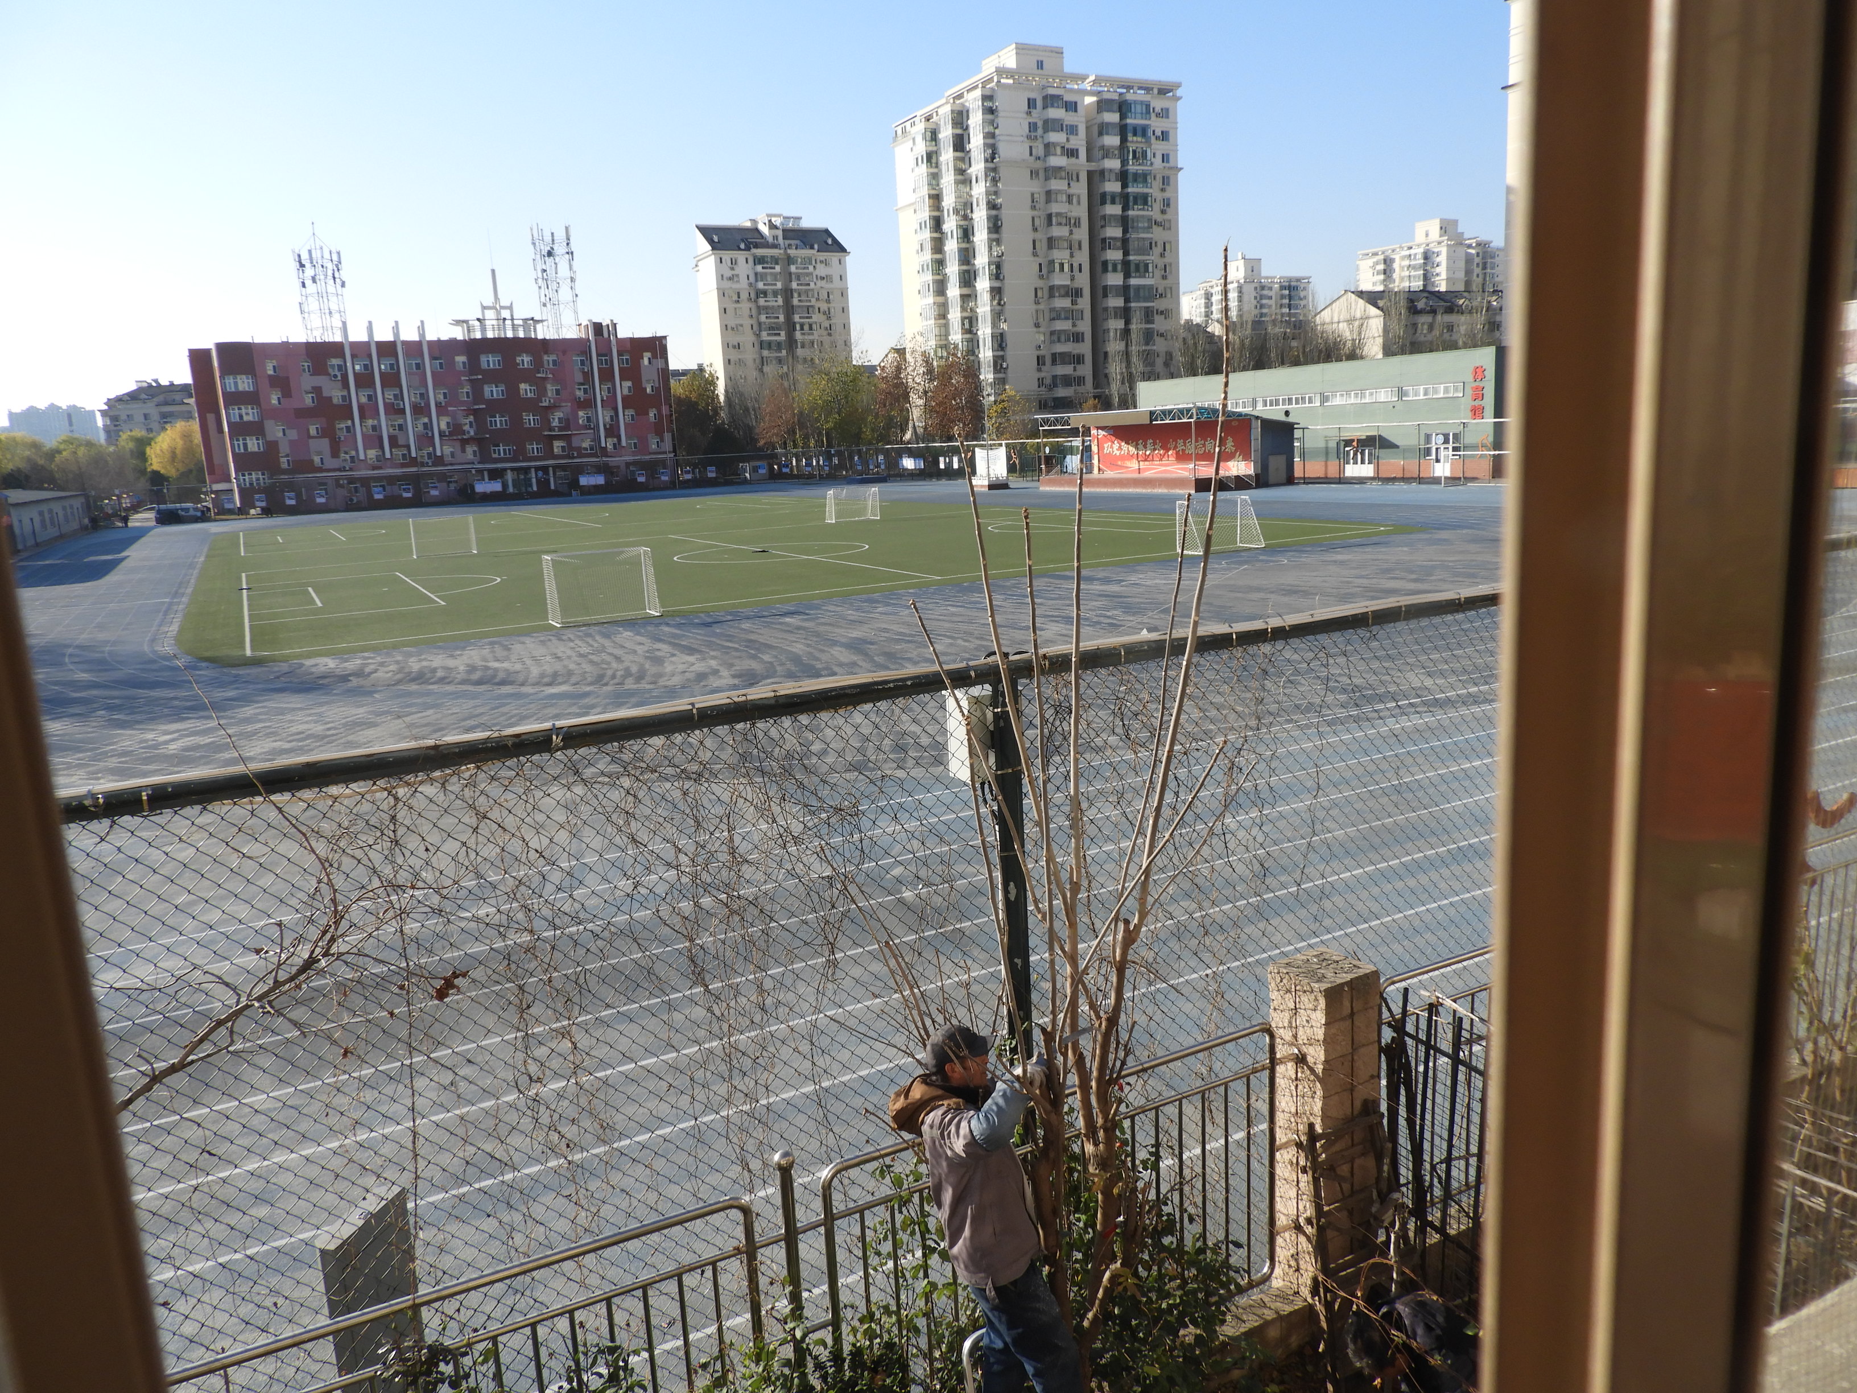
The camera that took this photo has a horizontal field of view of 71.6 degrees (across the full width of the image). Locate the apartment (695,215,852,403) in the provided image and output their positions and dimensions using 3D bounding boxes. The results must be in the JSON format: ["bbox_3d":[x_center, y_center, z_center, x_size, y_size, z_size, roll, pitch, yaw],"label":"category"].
[{"bbox_3d":[-28.350,-63.660,236.830,25.200,44.000,14.000,-8,13,-26],"label":"apartment"}]

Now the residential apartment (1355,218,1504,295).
[{"bbox_3d":[147.370,-105.190,375.060,34.000,53.500,27.000,-11,14,-36],"label":"residential apartment"}]

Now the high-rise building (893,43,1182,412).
[{"bbox_3d":[15.520,-60.110,185.980,27.500,53.000,32.000,-8,13,-24],"label":"high-rise building"}]

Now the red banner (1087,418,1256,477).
[{"bbox_3d":[20.470,-21.300,111.060,0.120,4.240,22.390,-8,13,-25],"label":"red banner"}]

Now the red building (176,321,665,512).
[{"bbox_3d":[-62.580,-35.880,166.030,54.700,21.000,17.000,-8,13,-24],"label":"red building"}]

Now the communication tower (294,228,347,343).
[{"bbox_3d":[-74.280,-49.890,157.390,5.100,14.580,5.100,-8,13,-24],"label":"communication tower"}]

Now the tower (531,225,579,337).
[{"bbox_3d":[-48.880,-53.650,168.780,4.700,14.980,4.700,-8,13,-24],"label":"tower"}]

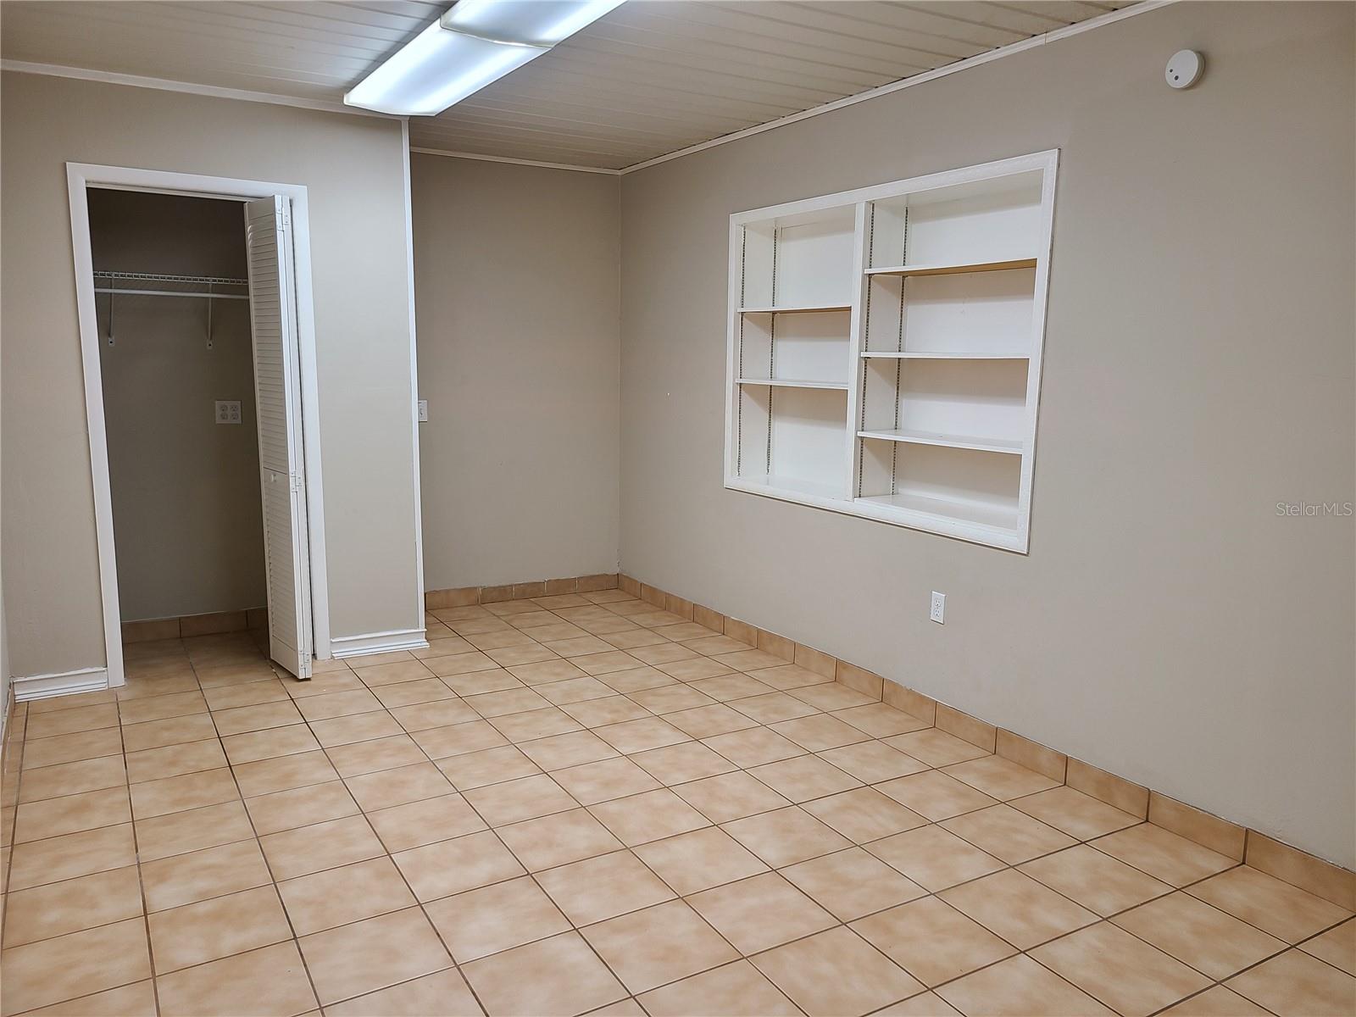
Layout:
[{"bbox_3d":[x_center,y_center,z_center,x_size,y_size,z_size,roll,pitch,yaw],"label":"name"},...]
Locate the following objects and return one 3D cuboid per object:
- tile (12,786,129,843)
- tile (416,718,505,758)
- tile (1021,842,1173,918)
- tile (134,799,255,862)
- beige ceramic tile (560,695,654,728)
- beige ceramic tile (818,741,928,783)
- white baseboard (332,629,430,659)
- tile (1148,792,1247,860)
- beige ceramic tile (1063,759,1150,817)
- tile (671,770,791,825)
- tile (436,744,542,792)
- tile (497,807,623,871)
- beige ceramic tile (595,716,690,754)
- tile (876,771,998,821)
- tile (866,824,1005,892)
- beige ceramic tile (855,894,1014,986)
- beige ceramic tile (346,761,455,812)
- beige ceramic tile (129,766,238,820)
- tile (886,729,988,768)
[{"bbox_3d":[-1.862,0.945,3.146,0.300,0.010,0.300,-5,10,-30],"label":"tile"},{"bbox_3d":[-0.818,0.867,3.807,0.300,0.010,0.300,-4,10,-30],"label":"tile"},{"bbox_3d":[1.163,1.039,2.849,0.302,0.010,0.302,-4,10,-30],"label":"tile"},{"bbox_3d":[-1.451,0.969,3.060,0.300,0.010,0.300,-5,10,-30],"label":"tile"},{"bbox_3d":[-0.289,0.824,4.114,0.302,0.010,0.302,-4,10,-30],"label":"beige ceramic tile"},{"bbox_3d":[0.702,0.912,3.635,0.302,0.010,0.302,-4,10,-30],"label":"beige ceramic tile"},{"bbox_3d":[-1.418,0.645,4.864,0.455,0.082,0.045,-5,10,-30],"label":"white baseboard"},{"bbox_3d":[1.542,0.943,3.030,0.010,0.102,0.300,-5,10,-30],"label":"tile"},{"bbox_3d":[1.385,0.901,3.290,0.010,0.102,0.300,-5,10,-30],"label":"beige ceramic tile"},{"bbox_3d":[0.171,0.942,3.312,0.300,0.010,0.300,-5,10,-30],"label":"tile"},{"bbox_3d":[-0.663,0.905,3.545,0.302,0.010,0.302,-4,10,-30],"label":"tile"},{"bbox_3d":[-0.355,0.991,3.030,0.300,0.010,0.300,-4,10,-30],"label":"tile"},{"bbox_3d":[-0.135,0.860,3.839,0.298,0.010,0.298,-5,10,-30],"label":"beige ceramic tile"},{"bbox_3d":[0.853,0.951,3.379,0.300,0.010,0.300,-4,10,-30],"label":"tile"},{"bbox_3d":[0.738,1.007,2.934,0.300,0.010,0.300,-5,10,-30],"label":"tile"},{"bbox_3d":[0.635,1.077,2.544,0.302,0.010,0.302,-4,10,-30],"label":"beige ceramic tile"},{"bbox_3d":[-0.923,0.924,3.380,0.298,0.010,0.298,-5,10,-30],"label":"beige ceramic tile"},{"bbox_3d":[-1.619,0.935,3.350,0.300,0.010,0.300,-4,10,-30],"label":"beige ceramic tile"},{"bbox_3d":[0.951,0.889,3.785,0.284,0.010,0.300,-4,10,-30],"label":"tile"}]

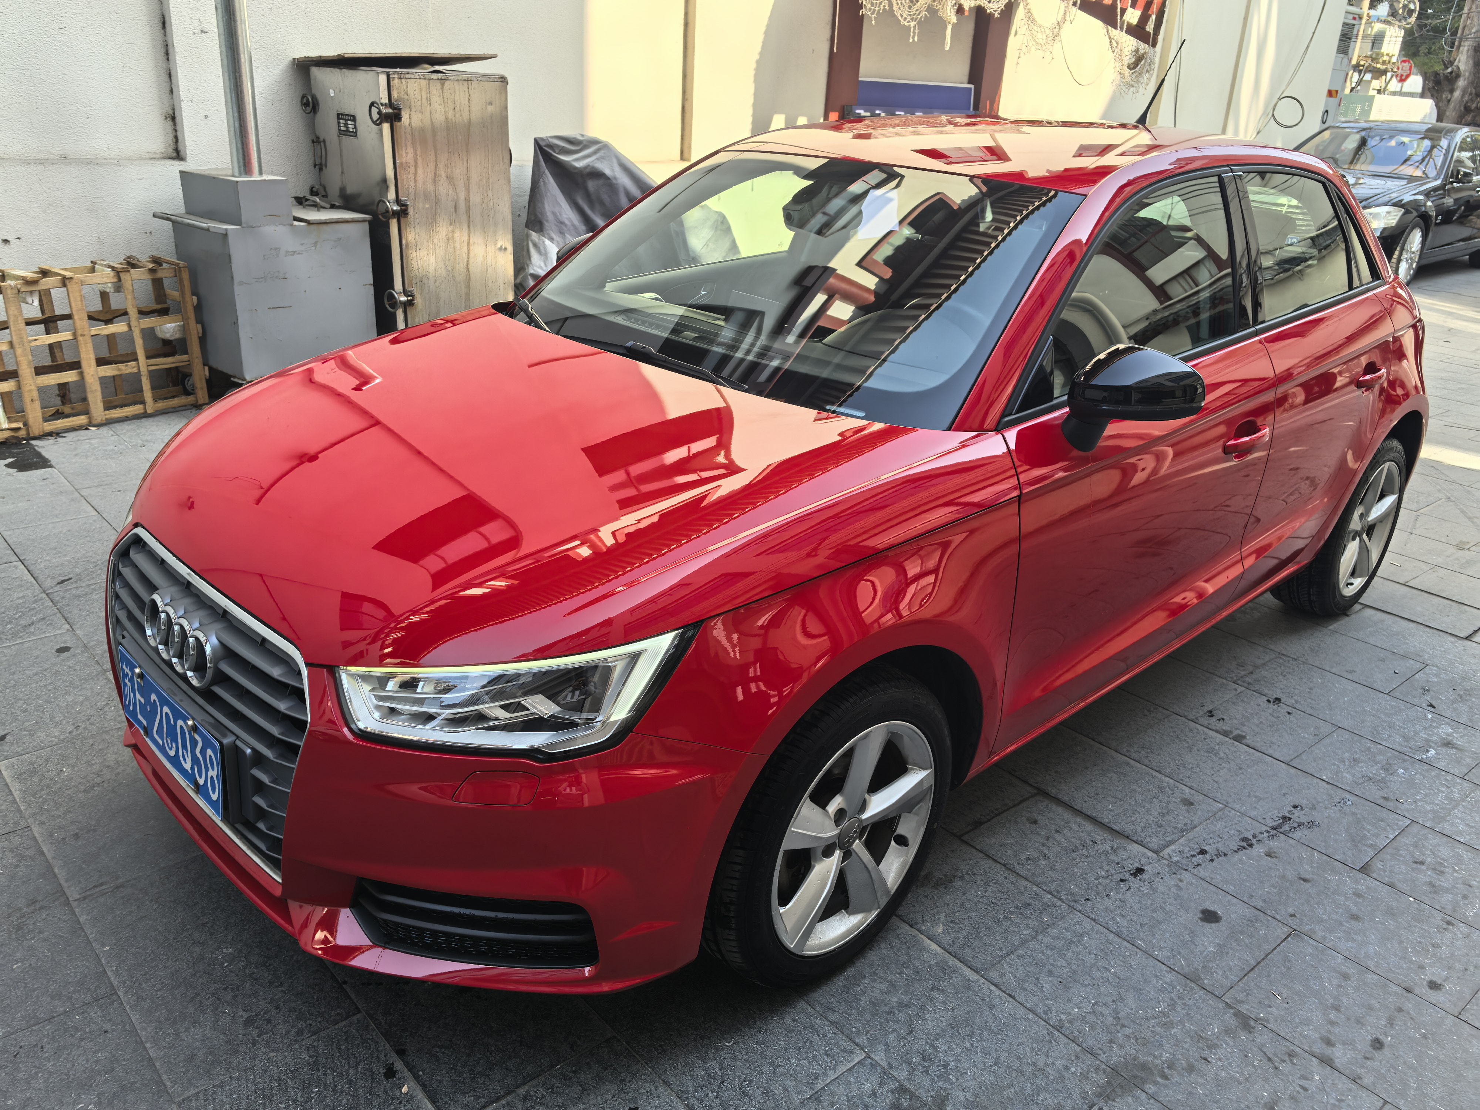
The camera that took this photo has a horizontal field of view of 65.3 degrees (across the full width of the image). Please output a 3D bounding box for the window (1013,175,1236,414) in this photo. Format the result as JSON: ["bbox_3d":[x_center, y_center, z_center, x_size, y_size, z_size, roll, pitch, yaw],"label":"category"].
[{"bbox_3d":[0.796,-0.566,2.353,1.000,0.420,0.060,-18,5,-41],"label":"window"}]

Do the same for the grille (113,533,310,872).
[{"bbox_3d":[-0.924,0.245,1.973,0.120,0.445,0.720,-9,24,-44],"label":"grille"}]

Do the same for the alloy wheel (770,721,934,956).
[{"bbox_3d":[0.150,0.472,2.066,0.170,0.440,0.440,22,29,40],"label":"alloy wheel"}]

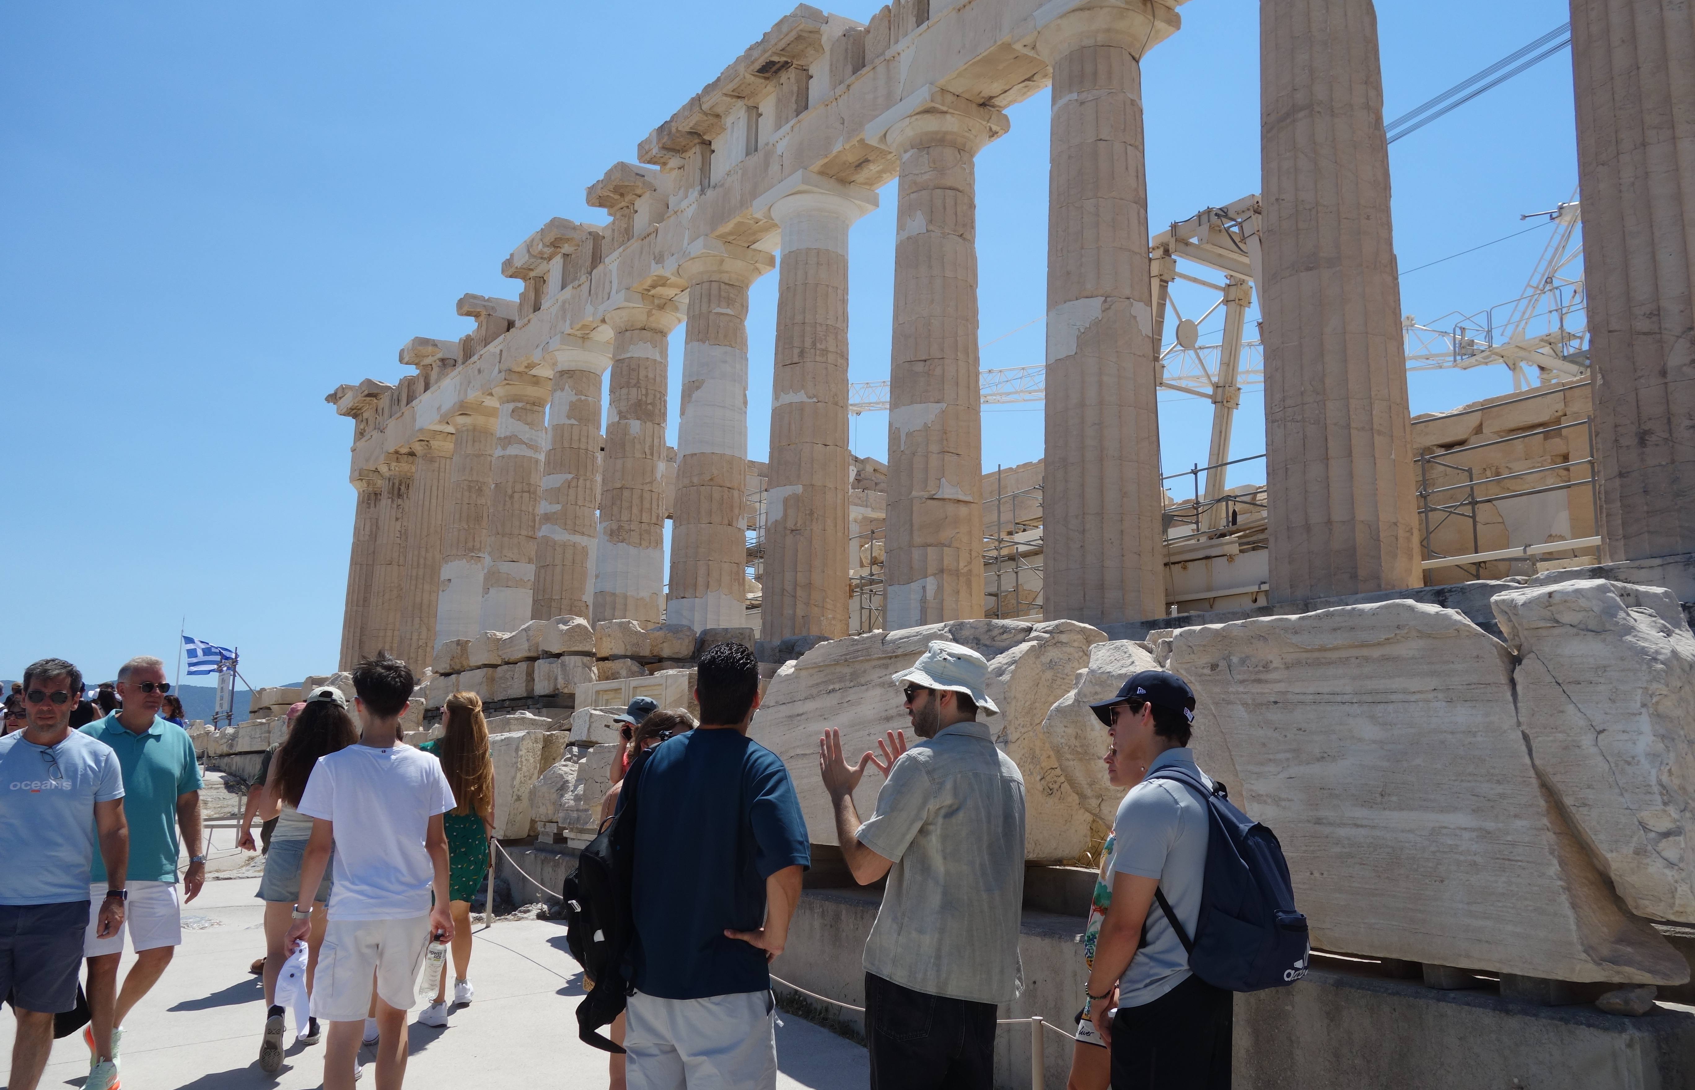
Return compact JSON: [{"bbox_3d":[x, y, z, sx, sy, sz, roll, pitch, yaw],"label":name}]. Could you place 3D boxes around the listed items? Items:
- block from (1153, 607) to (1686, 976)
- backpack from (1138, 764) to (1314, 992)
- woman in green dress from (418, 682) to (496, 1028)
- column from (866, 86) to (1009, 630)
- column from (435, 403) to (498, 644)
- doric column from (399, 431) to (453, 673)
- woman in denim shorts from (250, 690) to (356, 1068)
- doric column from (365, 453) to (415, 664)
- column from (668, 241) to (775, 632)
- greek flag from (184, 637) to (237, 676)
[{"bbox_3d":[2.288,0.953,5.394,0.650,1.380,1.920,8,-12,-34],"label":"block"},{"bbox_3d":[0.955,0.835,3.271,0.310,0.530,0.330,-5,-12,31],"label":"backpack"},{"bbox_3d":[-2.090,1.626,6.976,0.450,1.680,0.440,9,-13,-37],"label":"woman in green dress"},{"bbox_3d":[1.669,-3.207,25.069,2.030,10.430,2.030,8,-12,-34],"label":"column"},{"bbox_3d":[-13.154,0.210,45.895,2.020,10.430,2.020,8,-12,-34],"label":"column"},{"bbox_3d":[-15.637,1.000,49.334,2.020,10.430,2.020,8,-13,-34],"label":"doric column"},{"bbox_3d":[-2.508,1.492,6.102,0.500,1.680,0.650,6,-11,-28],"label":"woman in denim shorts"},{"bbox_3d":[-18.110,1.595,52.797,2.020,10.430,2.020,8,-13,-34],"label":"doric column"},{"bbox_3d":[-3.270,-2.071,31.995,2.030,10.430,2.030,8,-12,-34],"label":"column"},{"bbox_3d":[-55.620,9.697,114.875,4.600,3.400,0.900,5,-11,-25],"label":"greek flag"}]

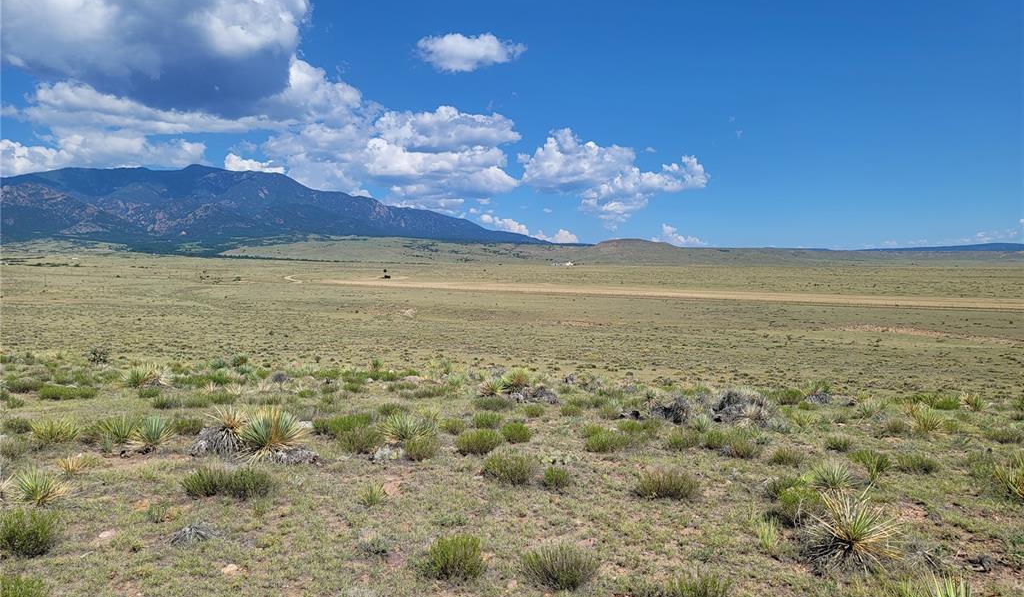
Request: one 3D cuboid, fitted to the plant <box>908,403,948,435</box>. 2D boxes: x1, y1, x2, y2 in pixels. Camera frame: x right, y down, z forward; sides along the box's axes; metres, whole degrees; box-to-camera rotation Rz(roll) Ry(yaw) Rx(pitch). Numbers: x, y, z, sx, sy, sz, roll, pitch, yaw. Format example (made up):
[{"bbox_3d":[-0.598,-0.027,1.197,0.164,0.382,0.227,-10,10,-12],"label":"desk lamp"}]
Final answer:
[{"bbox_3d":[5.256,1.514,9.328,0.505,0.342,0.480,0,3,0],"label":"plant"}]

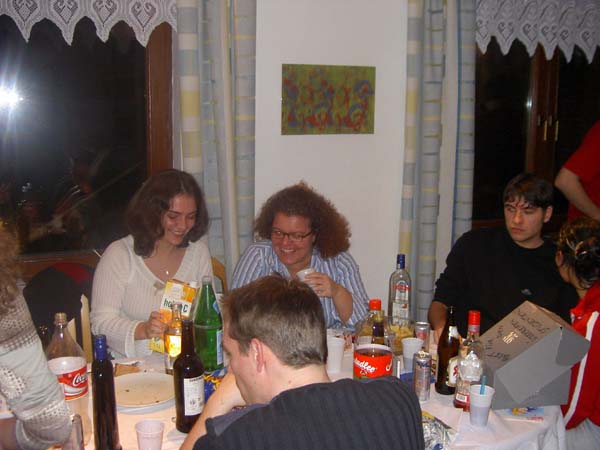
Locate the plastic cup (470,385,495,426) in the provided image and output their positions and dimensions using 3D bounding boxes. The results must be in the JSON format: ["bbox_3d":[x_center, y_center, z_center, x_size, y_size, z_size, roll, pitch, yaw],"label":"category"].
[{"bbox_3d":[0.475,0.477,1.773,0.067,0.094,0.067,1,11,0],"label":"plastic cup"}]

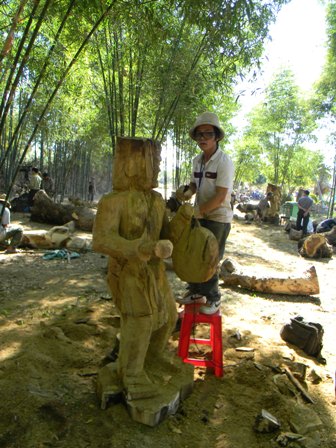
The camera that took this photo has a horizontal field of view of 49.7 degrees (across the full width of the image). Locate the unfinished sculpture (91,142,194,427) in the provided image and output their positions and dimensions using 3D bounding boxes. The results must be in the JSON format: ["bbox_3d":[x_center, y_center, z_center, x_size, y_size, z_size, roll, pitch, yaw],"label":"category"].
[{"bbox_3d":[-0.167,0.336,2.596,0.560,1.810,0.620,5,7,37],"label":"unfinished sculpture"}]

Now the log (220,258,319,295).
[{"bbox_3d":[1.583,0.795,5.703,1.470,0.380,0.360,4,6,26],"label":"log"}]

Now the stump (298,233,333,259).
[{"bbox_3d":[3.441,0.455,8.529,0.750,0.560,0.650,4,6,23],"label":"stump"}]

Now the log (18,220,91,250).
[{"bbox_3d":[-2.727,0.299,8.829,1.650,0.540,0.550,1,6,0],"label":"log"}]

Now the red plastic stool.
[{"bbox_3d":[0.284,0.970,3.100,0.370,0.470,0.370,3,6,14],"label":"red plastic stool"}]

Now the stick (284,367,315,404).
[{"bbox_3d":[1.003,1.219,2.822,0.050,0.050,0.470,1,6,-6],"label":"stick"}]

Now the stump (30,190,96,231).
[{"bbox_3d":[-3.942,-0.426,13.231,2.800,1.060,1.000,4,6,25],"label":"stump"}]

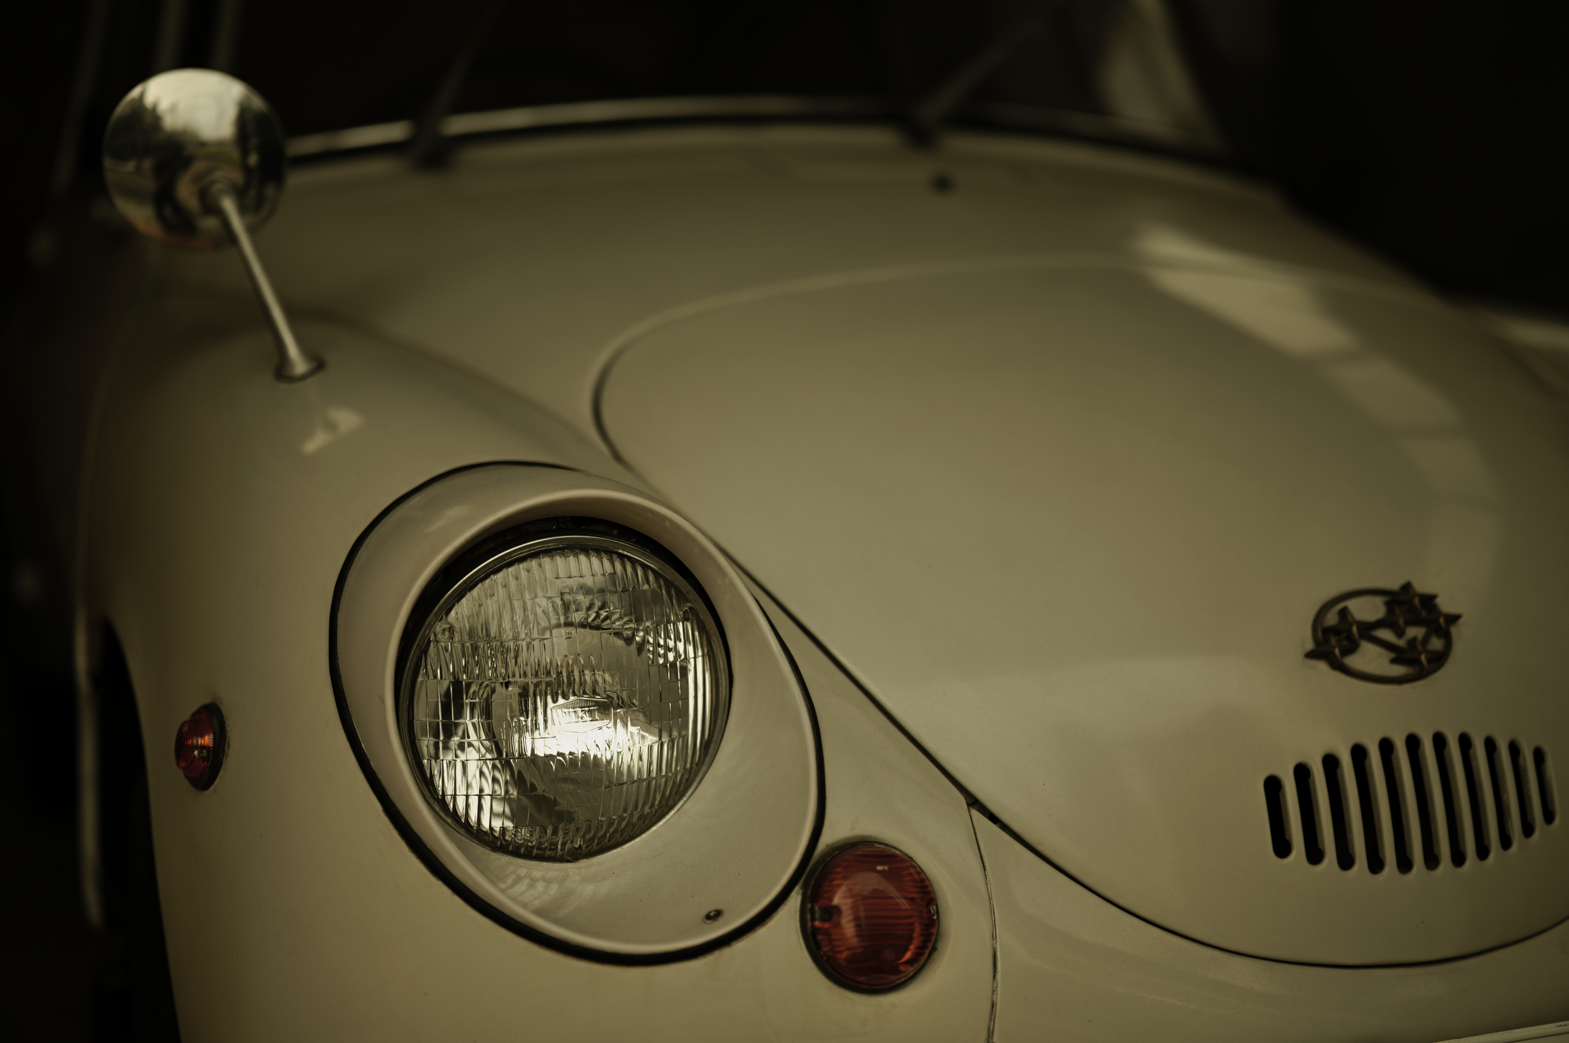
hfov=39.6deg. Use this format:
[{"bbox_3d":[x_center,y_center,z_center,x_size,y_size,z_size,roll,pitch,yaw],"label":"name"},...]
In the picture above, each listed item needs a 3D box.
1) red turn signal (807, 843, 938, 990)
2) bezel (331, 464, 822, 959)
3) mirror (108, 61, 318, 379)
[{"bbox_3d":[0.046,0.208,1.150,0.080,0.081,0.040,-4,-3,-25],"label":"red turn signal"},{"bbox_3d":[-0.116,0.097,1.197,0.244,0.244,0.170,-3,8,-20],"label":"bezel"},{"bbox_3d":[-0.366,-0.191,1.388,0.126,0.201,0.107,-3,8,-18],"label":"mirror"}]

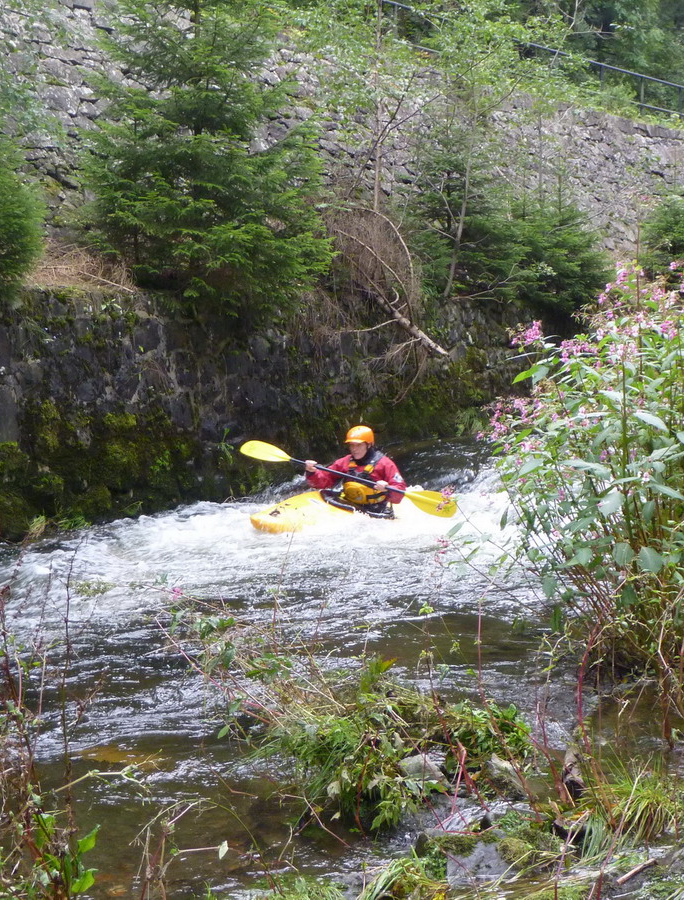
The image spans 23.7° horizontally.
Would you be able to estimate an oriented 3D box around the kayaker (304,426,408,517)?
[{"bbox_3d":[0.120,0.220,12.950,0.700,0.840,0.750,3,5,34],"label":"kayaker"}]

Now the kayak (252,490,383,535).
[{"bbox_3d":[0.140,0.525,13.050,0.650,0.380,2.450,9,9,37],"label":"kayak"}]

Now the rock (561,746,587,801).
[{"bbox_3d":[0.718,1.000,5.050,0.090,0.140,0.140,0,4,0],"label":"rock"}]

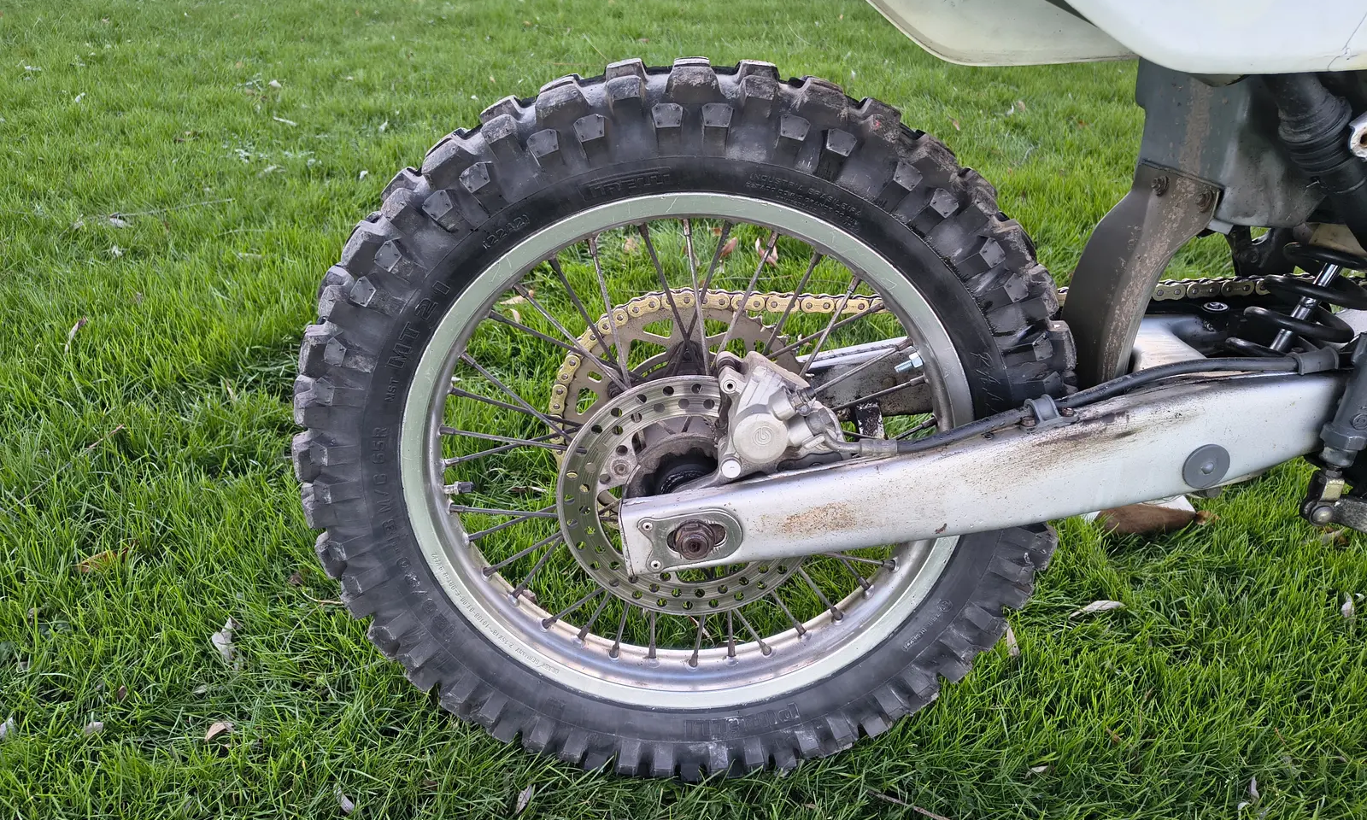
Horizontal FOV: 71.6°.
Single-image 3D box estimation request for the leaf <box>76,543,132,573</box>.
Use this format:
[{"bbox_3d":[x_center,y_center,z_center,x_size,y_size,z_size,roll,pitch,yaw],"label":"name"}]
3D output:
[{"bbox_3d":[-0.716,0.183,1.173,0.057,0.014,0.027,-25,43,-31],"label":"leaf"}]

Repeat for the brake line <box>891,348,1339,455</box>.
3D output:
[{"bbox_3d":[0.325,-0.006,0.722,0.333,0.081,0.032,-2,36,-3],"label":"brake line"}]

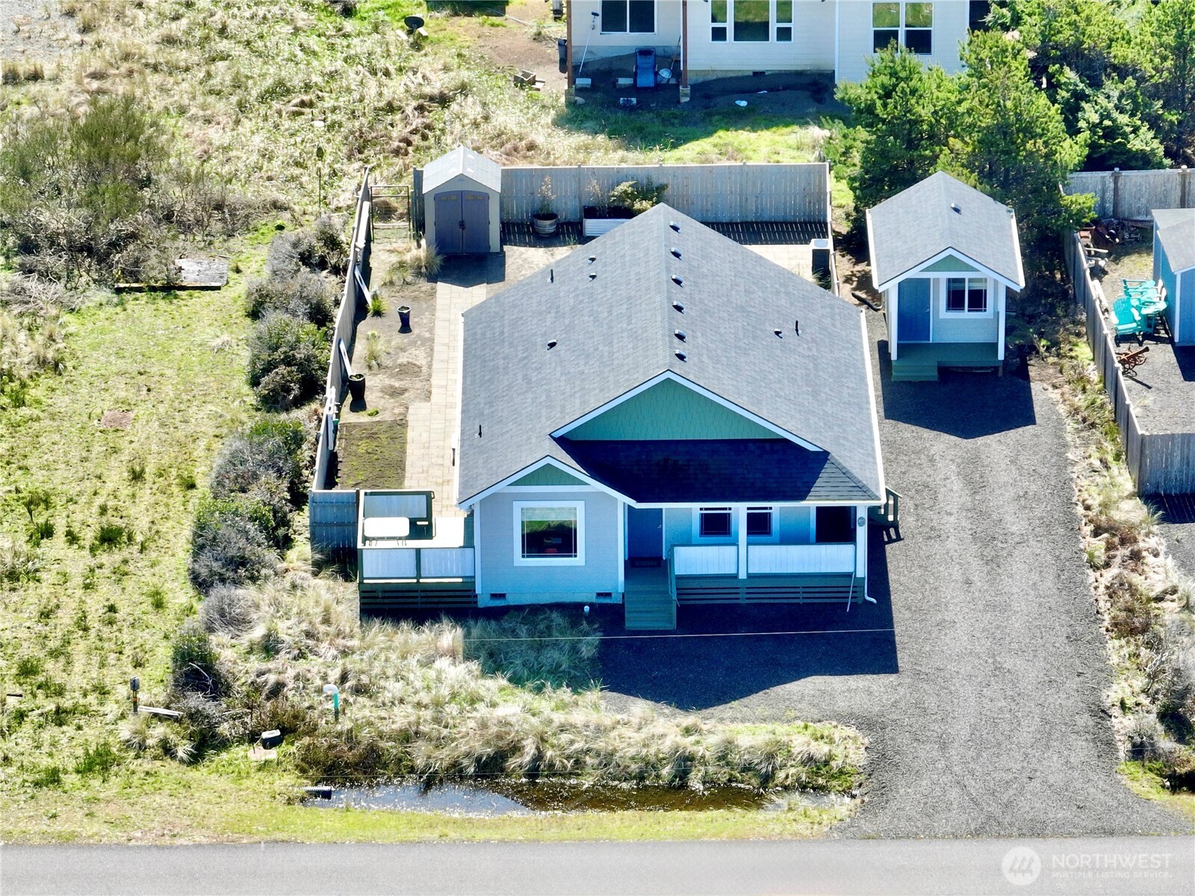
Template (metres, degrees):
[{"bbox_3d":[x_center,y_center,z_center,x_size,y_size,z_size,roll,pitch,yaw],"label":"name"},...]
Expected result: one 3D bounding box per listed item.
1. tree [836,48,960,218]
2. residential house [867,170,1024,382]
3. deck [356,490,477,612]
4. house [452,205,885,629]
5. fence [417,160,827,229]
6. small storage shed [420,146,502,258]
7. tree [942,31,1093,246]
[{"bbox_3d":[8.863,-9.681,163.374,3.660,4.900,3.500,-1,28,0],"label":"tree"},{"bbox_3d":[9.663,-4.795,154.914,4.160,4.154,4.901,0,28,0],"label":"residential house"},{"bbox_3d":[-4.622,2.602,143.645,3.070,1.800,3.160,-1,28,0],"label":"deck"},{"bbox_3d":[1.818,-0.997,145.386,11.025,6.450,11.763,-1,28,0],"label":"house"},{"bbox_3d":[0.704,-7.395,162.379,12.185,1.900,0.120,-1,28,0],"label":"fence"},{"bbox_3d":[-3.907,-7.215,161.411,2.250,2.550,1.924,-1,28,0],"label":"small storage shed"},{"bbox_3d":[12.188,-9.582,161.639,4.500,6.300,4.200,-1,28,0],"label":"tree"}]

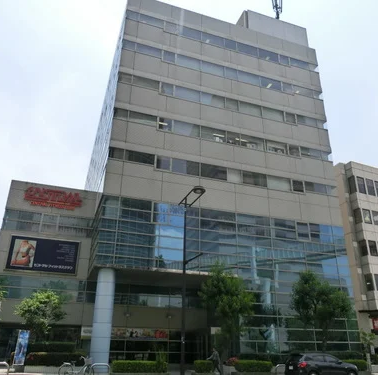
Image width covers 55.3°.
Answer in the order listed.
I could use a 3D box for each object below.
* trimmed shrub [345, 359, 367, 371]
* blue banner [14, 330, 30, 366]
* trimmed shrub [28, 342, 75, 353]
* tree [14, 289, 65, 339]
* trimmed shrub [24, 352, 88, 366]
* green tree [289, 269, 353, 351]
[{"bbox_3d":[13.058,14.007,28.338,2.424,0.849,0.900,9,-25,-17],"label":"trimmed shrub"},{"bbox_3d":[-10.373,9.984,22.439,0.596,2.025,0.150,9,-25,-17],"label":"blue banner"},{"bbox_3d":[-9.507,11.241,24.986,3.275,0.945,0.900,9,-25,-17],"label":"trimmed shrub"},{"bbox_3d":[-10.489,9.705,25.178,3.300,4.900,3.200,9,-25,-17],"label":"tree"},{"bbox_3d":[-8.582,11.130,23.418,3.893,0.779,1.000,9,-25,-17],"label":"trimmed shrub"},{"bbox_3d":[10.428,10.284,28.180,4.600,7.535,4.300,9,-25,-17],"label":"green tree"}]

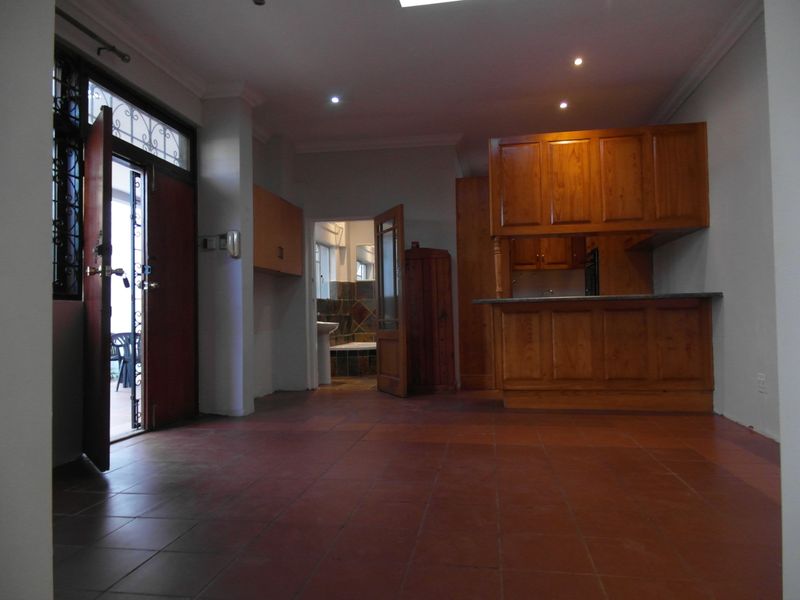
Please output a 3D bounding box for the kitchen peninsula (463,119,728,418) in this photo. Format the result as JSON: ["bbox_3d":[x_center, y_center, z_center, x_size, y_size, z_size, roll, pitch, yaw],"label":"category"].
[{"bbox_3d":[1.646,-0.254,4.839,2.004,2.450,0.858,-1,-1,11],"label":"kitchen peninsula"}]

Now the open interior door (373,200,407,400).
[{"bbox_3d":[-0.107,0.010,5.784,0.042,2.013,0.742,0,-2,-22],"label":"open interior door"}]

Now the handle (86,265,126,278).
[{"bbox_3d":[-1.726,-0.163,3.123,0.175,0.074,0.122,0,-2,-40],"label":"handle"}]

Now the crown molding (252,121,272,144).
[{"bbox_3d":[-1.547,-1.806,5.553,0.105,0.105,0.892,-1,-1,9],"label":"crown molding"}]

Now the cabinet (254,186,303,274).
[{"bbox_3d":[-1.408,-0.679,5.558,0.350,0.761,1.312,-1,-1,9],"label":"cabinet"}]

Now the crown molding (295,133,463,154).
[{"bbox_3d":[-0.265,-1.808,6.146,1.978,0.105,0.105,-1,-1,9],"label":"crown molding"}]

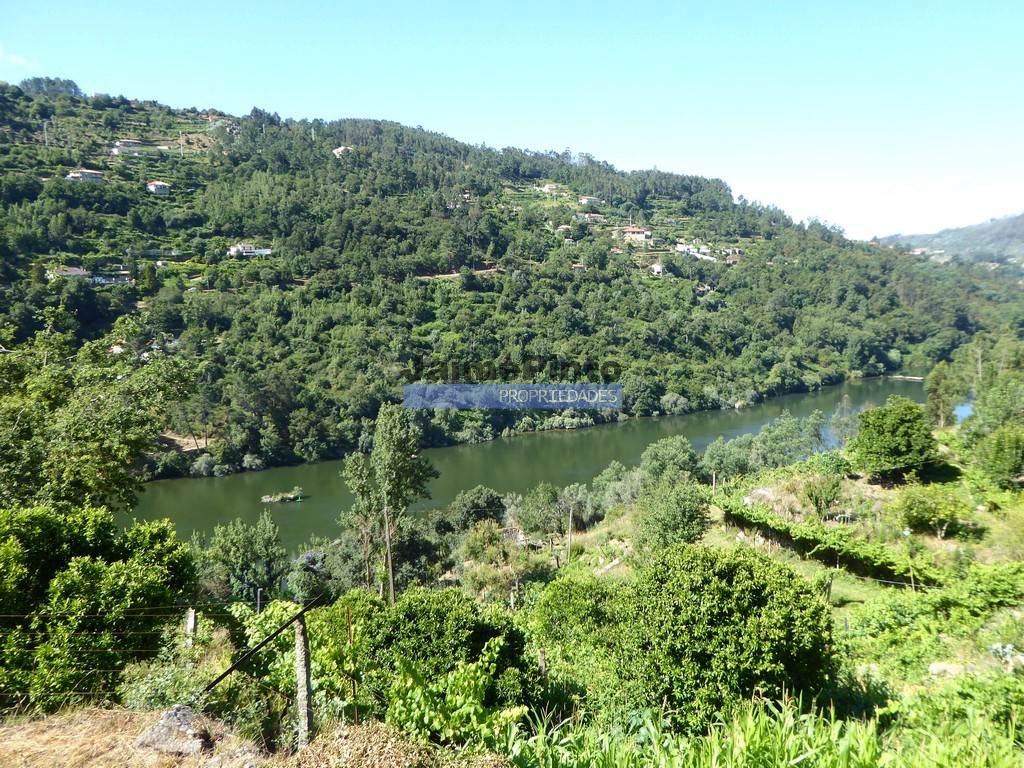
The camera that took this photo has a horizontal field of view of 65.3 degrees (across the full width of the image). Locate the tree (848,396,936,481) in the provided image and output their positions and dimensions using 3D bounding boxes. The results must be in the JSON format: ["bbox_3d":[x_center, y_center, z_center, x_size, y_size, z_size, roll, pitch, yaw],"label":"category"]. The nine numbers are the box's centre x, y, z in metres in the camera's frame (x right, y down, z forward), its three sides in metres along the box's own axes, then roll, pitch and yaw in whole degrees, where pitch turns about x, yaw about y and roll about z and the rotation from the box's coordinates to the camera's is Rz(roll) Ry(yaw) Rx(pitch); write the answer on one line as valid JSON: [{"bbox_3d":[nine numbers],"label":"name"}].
[{"bbox_3d":[34.301,4.913,72.000,7.800,7.400,7.500,3,10,25],"label":"tree"}]

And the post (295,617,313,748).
[{"bbox_3d":[-2.578,3.688,9.900,0.150,1.680,0.150,-3,9,-12],"label":"post"}]

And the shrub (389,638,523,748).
[{"bbox_3d":[-0.737,4.081,10.600,1.800,1.400,1.200,-1,9,0],"label":"shrub"}]

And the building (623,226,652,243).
[{"bbox_3d":[67.028,-80.218,430.000,12.500,8.200,10.000,3,10,25],"label":"building"}]

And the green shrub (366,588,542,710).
[{"bbox_3d":[-1.174,5.191,15.500,3.300,2.500,2.900,-1,9,-5],"label":"green shrub"}]

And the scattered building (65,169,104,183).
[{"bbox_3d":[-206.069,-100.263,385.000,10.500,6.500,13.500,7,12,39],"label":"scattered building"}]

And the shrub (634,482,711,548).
[{"bbox_3d":[11.655,9.549,58.000,5.300,4.800,5.000,1,9,11],"label":"shrub"}]

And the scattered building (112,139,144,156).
[{"bbox_3d":[-204.598,-125.845,425.000,13.000,7.600,8.500,-9,12,-41],"label":"scattered building"}]

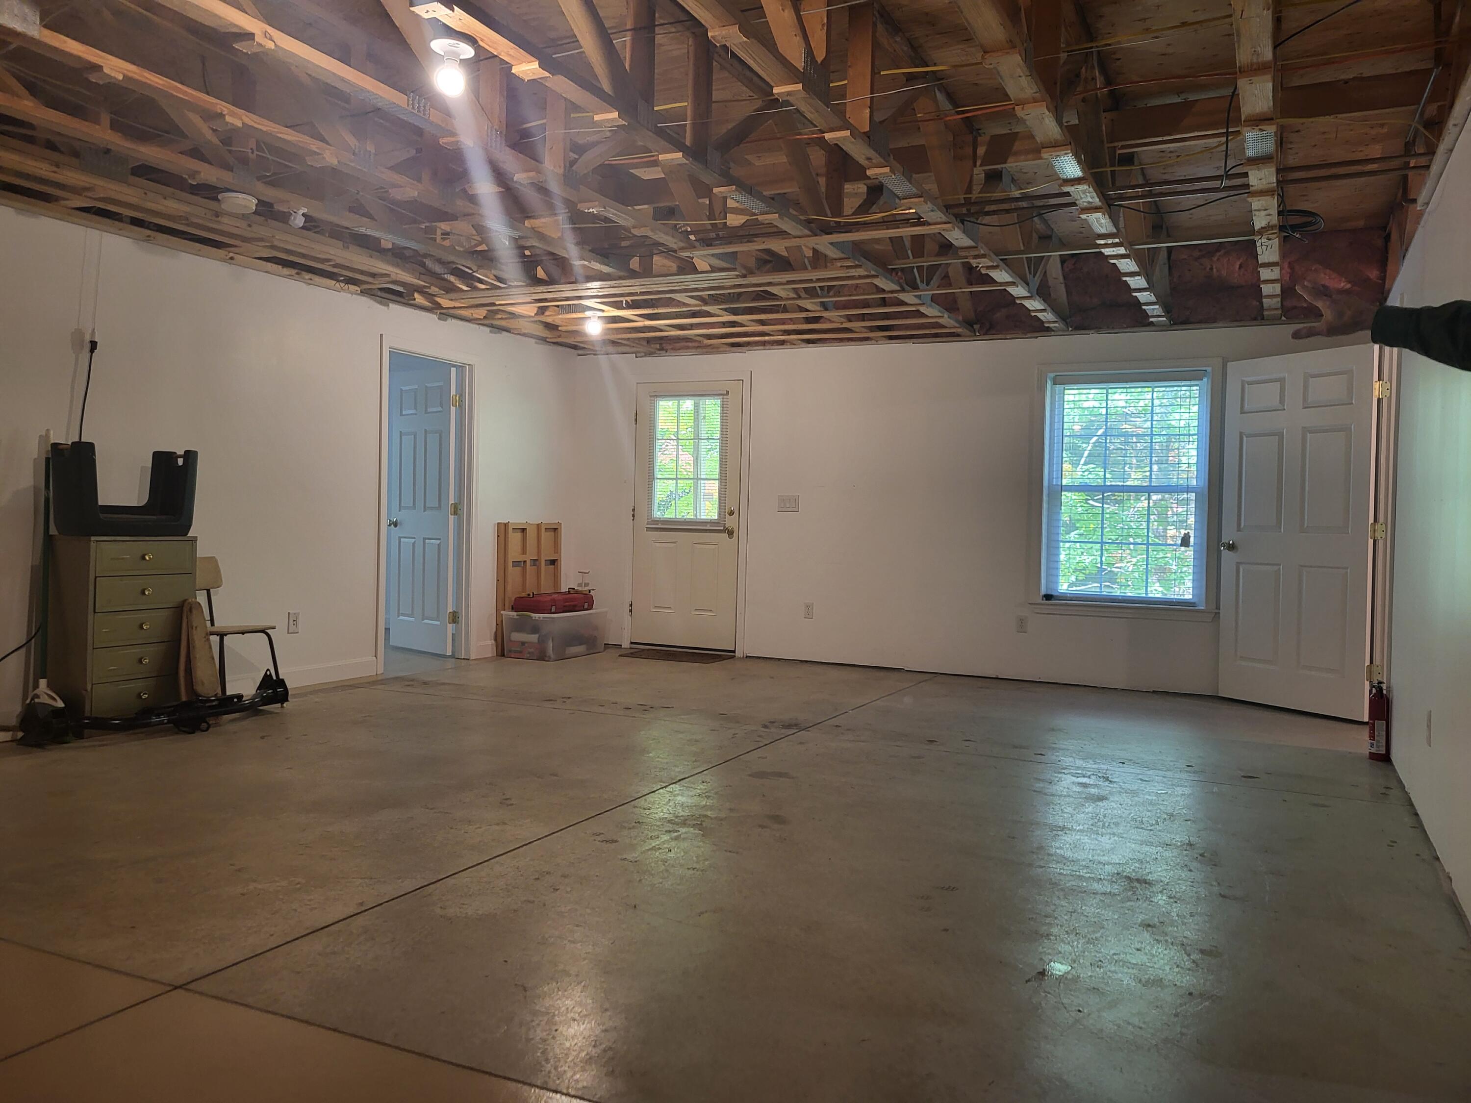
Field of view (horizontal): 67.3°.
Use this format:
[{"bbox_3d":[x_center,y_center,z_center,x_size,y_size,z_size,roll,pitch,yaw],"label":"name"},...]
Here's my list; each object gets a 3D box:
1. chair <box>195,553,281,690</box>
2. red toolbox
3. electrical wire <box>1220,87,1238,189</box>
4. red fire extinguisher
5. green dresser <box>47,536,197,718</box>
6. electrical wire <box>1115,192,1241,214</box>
[{"bbox_3d":[-2.626,0.415,5.655,0.430,0.770,0.400,2,1,23],"label":"chair"},{"bbox_3d":[-1.330,0.376,8.138,0.350,0.118,0.510,2,1,26],"label":"red toolbox"},{"bbox_3d":[1.633,-1.369,3.659,0.050,0.310,0.060,2,1,26],"label":"electrical wire"},{"bbox_3d":[2.897,0.754,4.972,0.095,0.360,0.088,1,1,-27],"label":"red fire extinguisher"},{"bbox_3d":[-2.835,0.367,5.128,0.290,0.880,0.540,2,1,26],"label":"green dresser"},{"bbox_3d":[1.811,-1.414,4.507,0.500,0.055,0.035,2,1,26],"label":"electrical wire"}]

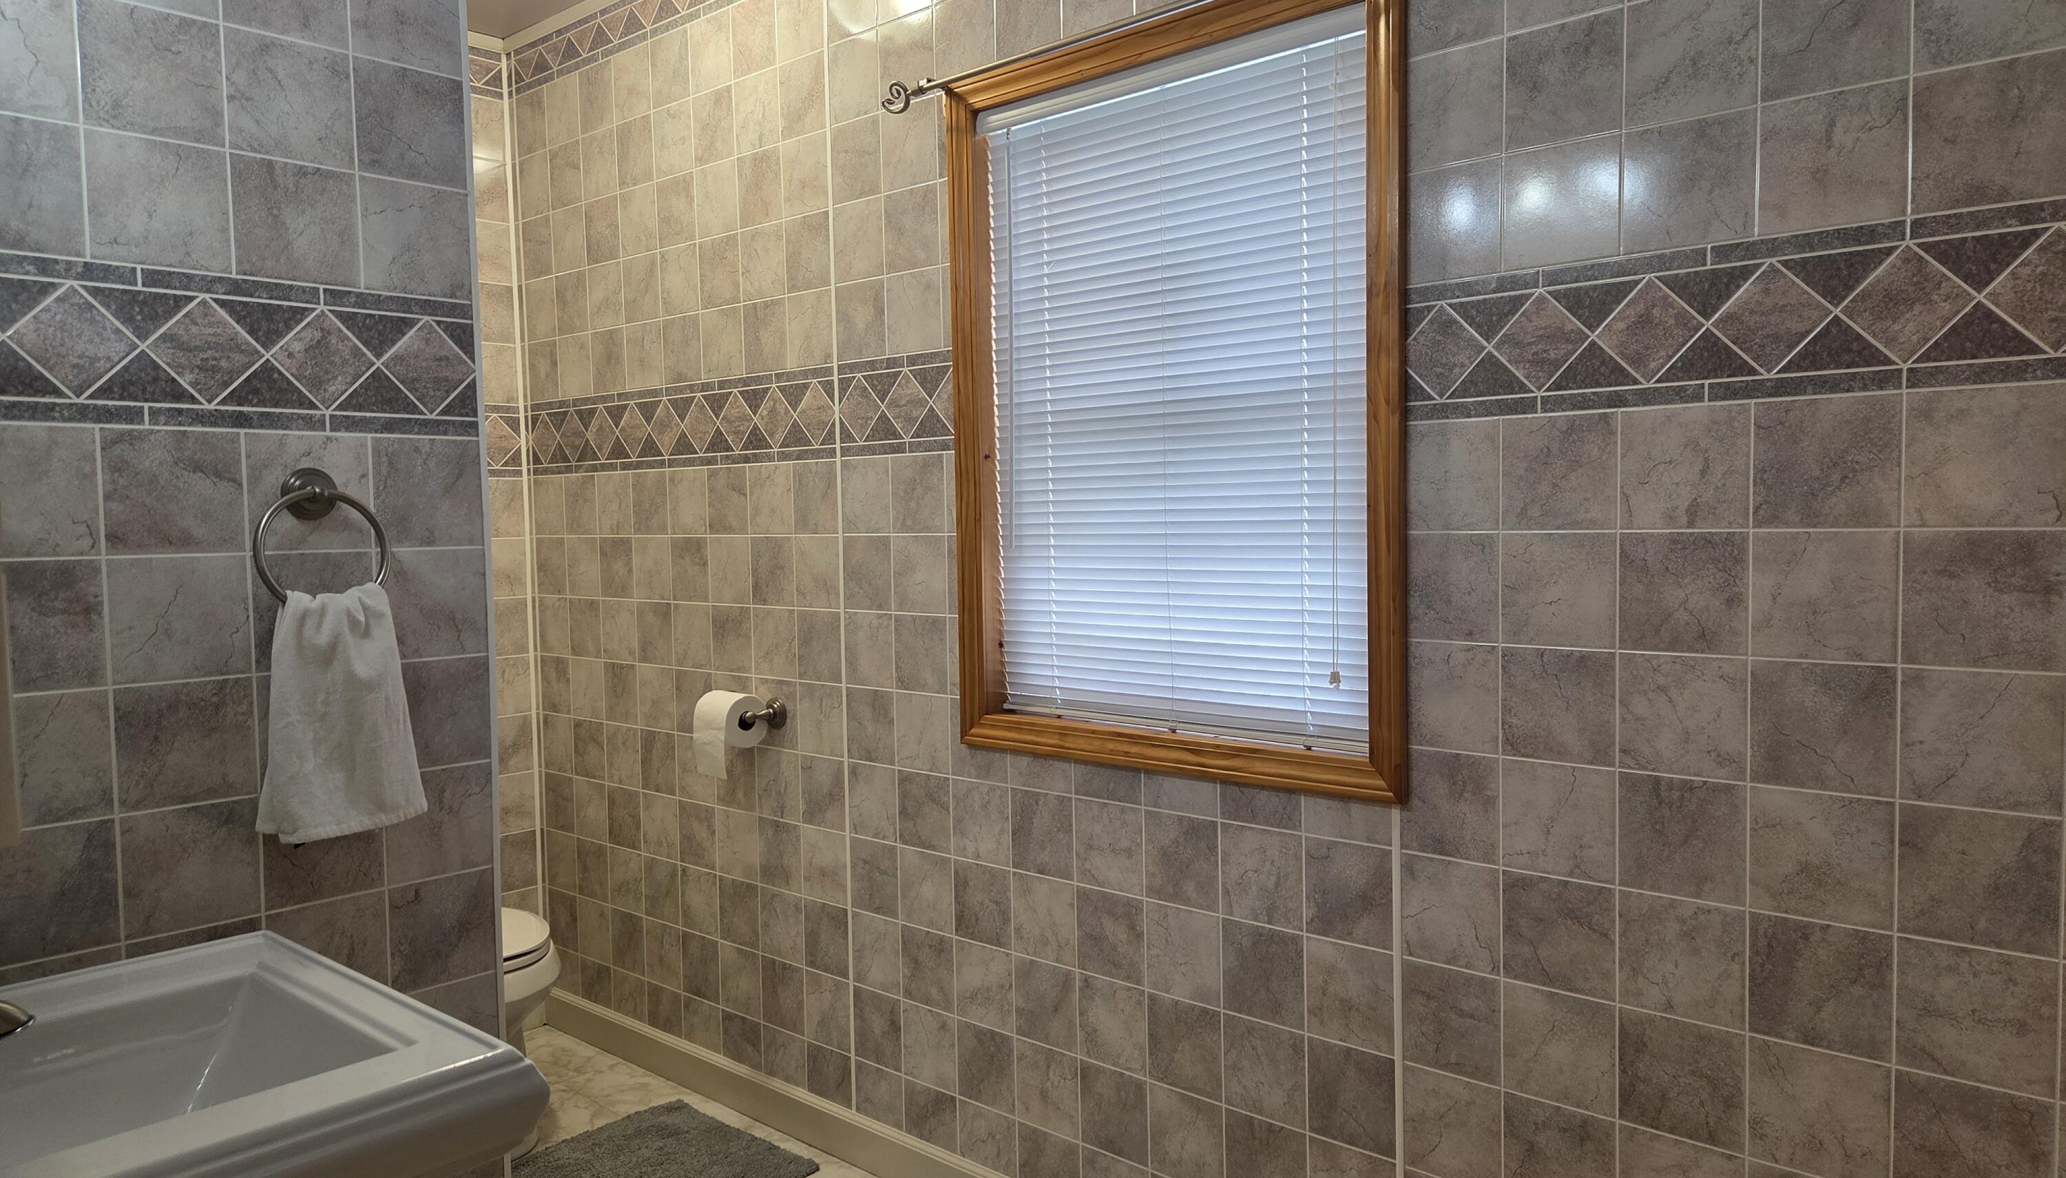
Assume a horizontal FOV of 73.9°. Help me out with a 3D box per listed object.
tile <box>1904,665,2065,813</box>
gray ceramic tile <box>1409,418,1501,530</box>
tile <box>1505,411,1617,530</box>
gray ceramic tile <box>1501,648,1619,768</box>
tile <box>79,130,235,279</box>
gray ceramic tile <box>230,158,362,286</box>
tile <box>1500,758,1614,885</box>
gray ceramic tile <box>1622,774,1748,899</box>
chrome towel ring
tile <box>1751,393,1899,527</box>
[{"bbox_3d":[1.034,0.164,1.496,0.150,0.150,0.010,2,4,42],"label":"tile"},{"bbox_3d":[0.574,-0.155,1.885,0.150,0.150,0.010,2,4,42],"label":"gray ceramic tile"},{"bbox_3d":[0.688,-0.152,1.783,0.150,0.148,0.010,2,4,42],"label":"tile"},{"bbox_3d":[0.691,0.153,1.798,0.150,0.150,0.010,2,4,42],"label":"gray ceramic tile"},{"bbox_3d":[-1.042,-0.458,1.637,0.010,0.150,0.150,1,4,43],"label":"tile"},{"bbox_3d":[-0.942,-0.468,1.754,0.010,0.153,0.152,2,4,42],"label":"gray ceramic tile"},{"bbox_3d":[0.694,0.305,1.806,0.150,0.150,0.010,2,4,42],"label":"tile"},{"bbox_3d":[0.807,0.308,1.704,0.150,0.150,0.010,2,4,42],"label":"gray ceramic tile"},{"bbox_3d":[-0.911,-0.062,1.751,0.062,0.185,0.164,2,4,42],"label":"chrome towel ring"},{"bbox_3d":[0.914,-0.144,1.580,0.152,0.153,0.010,2,4,42],"label":"tile"}]

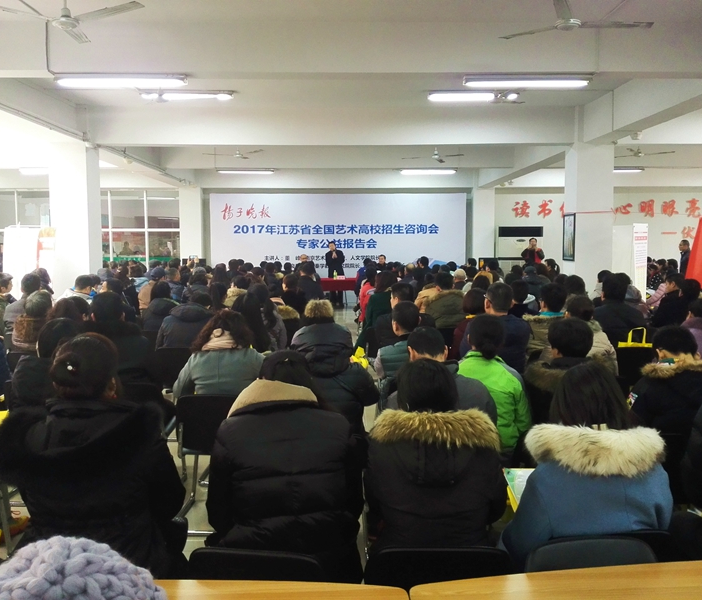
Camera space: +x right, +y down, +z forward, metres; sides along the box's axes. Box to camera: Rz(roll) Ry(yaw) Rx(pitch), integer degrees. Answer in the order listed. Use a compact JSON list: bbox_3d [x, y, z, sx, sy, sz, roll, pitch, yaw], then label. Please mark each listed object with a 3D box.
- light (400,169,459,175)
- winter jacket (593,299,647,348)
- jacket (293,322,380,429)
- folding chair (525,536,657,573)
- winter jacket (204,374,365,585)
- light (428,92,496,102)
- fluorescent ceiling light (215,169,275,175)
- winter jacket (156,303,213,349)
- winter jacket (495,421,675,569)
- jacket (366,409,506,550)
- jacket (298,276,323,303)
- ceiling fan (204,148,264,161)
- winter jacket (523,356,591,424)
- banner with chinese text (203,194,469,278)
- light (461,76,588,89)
[{"bbox_3d":[1.682,-2.755,14.357,1.260,0.100,0.120,0,5,-1],"label":"light"},{"bbox_3d":[2.208,0.331,5.532,0.460,0.620,0.360,0,5,-1],"label":"winter jacket"},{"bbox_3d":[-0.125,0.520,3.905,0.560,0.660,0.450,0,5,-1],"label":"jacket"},{"bbox_3d":[0.683,1.056,2.143,0.440,0.820,0.500,0,5,-4],"label":"folding chair"},{"bbox_3d":[-0.226,0.600,2.280,0.540,0.700,0.420,0,5,5],"label":"winter jacket"},{"bbox_3d":[1.692,-2.804,9.257,1.260,0.100,0.120,0,5,-1],"label":"light"},{"bbox_3d":[-2.287,-2.793,14.600,1.270,0.090,0.140,0,5,-1],"label":"fluorescent ceiling light"},{"bbox_3d":[-1.408,0.364,5.700,0.520,0.650,0.400,0,5,4],"label":"winter jacket"},{"bbox_3d":[0.768,0.653,2.252,0.540,0.580,0.420,0,5,-1],"label":"winter jacket"},{"bbox_3d":[0.284,0.643,2.250,0.490,0.660,0.420,0,5,-1],"label":"jacket"},{"bbox_3d":[-0.672,-0.095,11.118,0.460,0.580,0.380,0,5,-1],"label":"jacket"},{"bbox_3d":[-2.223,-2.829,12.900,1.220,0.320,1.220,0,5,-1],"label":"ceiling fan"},{"bbox_3d":[1.126,0.568,3.422,0.490,0.660,0.430,0,5,-5],"label":"winter jacket"},{"bbox_3d":[-0.349,-1.419,17.741,6.800,2.900,0.060,0,5,-1],"label":"banner with chinese text"},{"bbox_3d":[1.722,-2.109,6.500,1.270,0.090,0.140,0,5,-1],"label":"light"}]

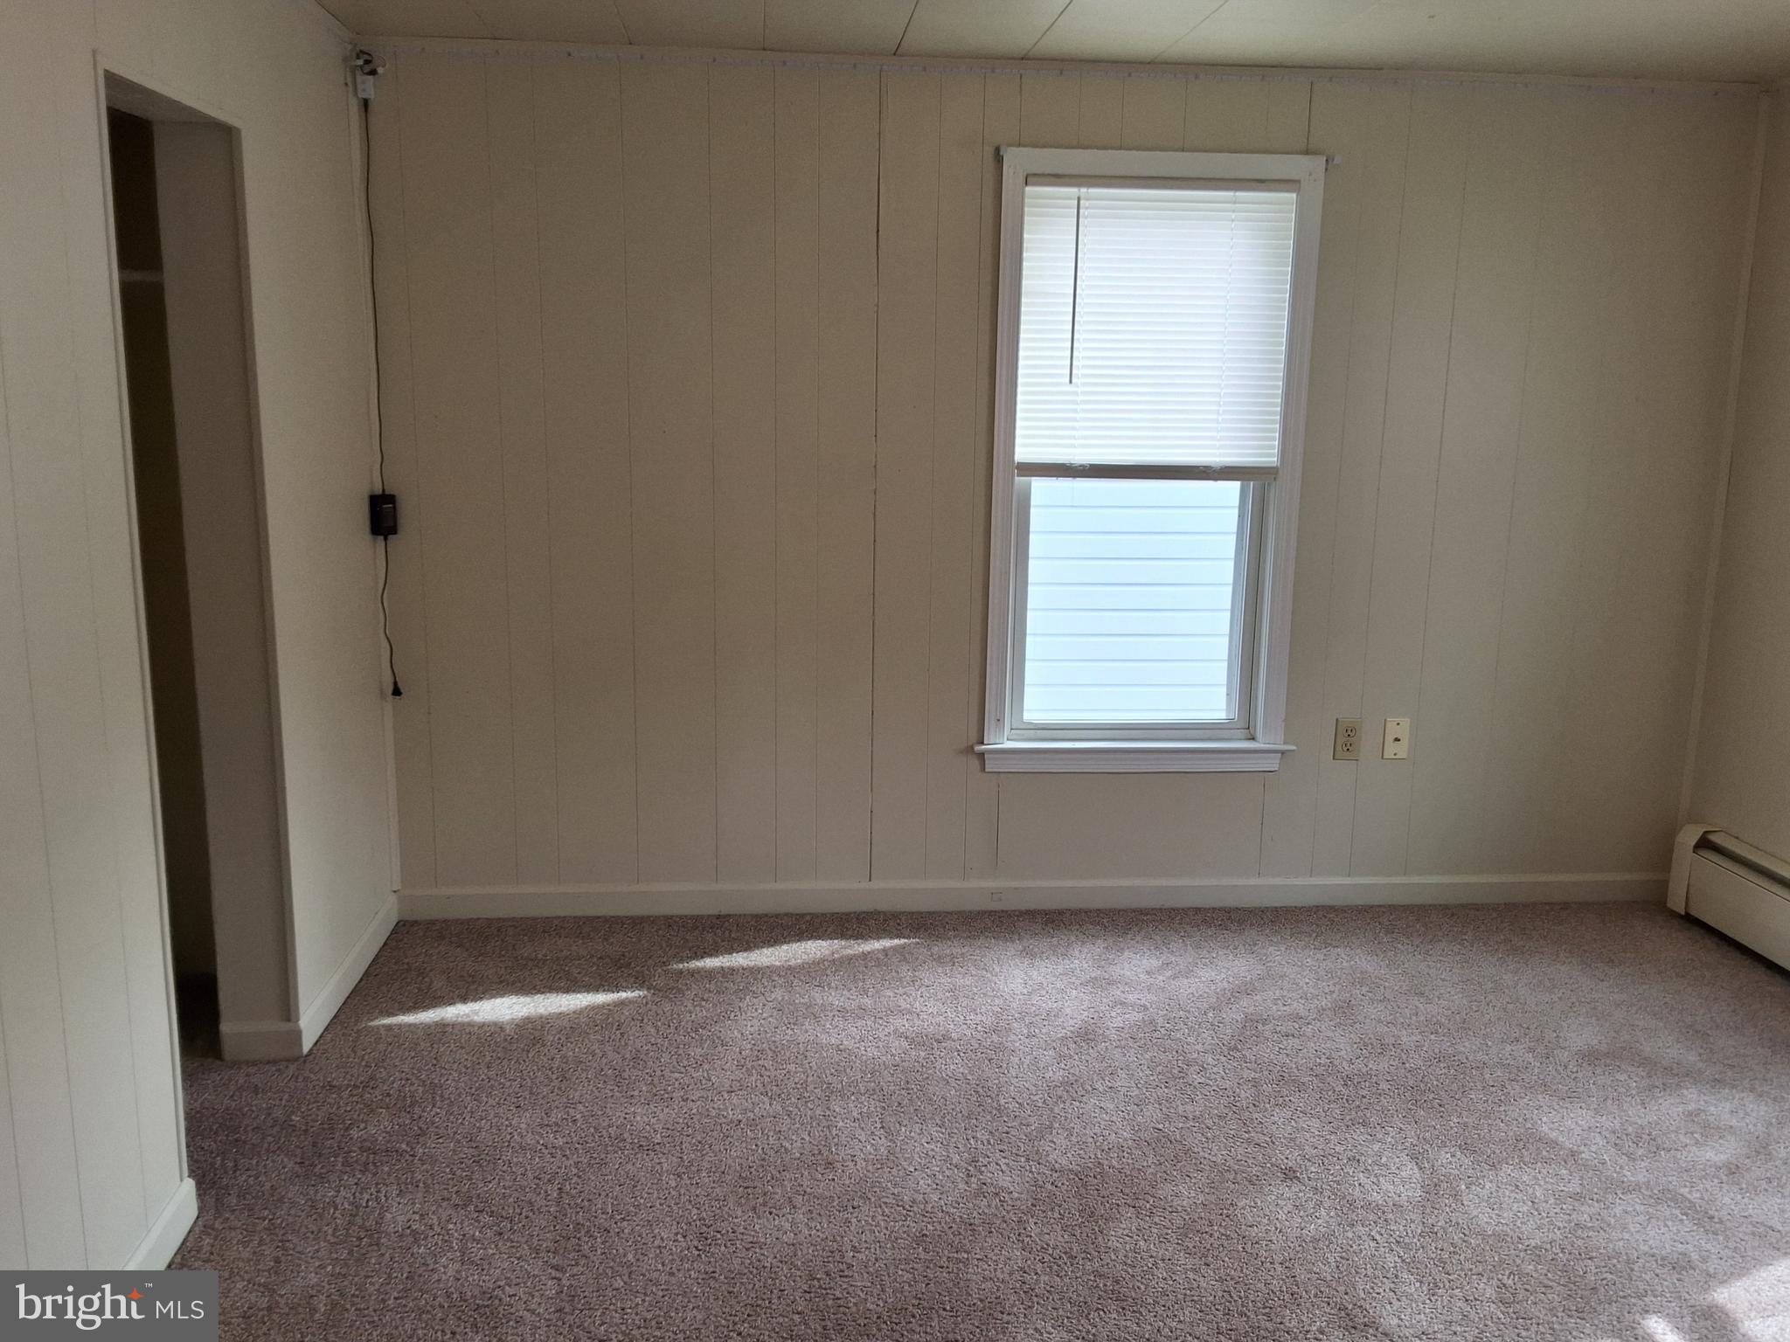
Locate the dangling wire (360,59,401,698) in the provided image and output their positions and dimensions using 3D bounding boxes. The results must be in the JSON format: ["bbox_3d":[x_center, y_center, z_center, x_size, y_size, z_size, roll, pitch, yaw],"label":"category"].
[{"bbox_3d":[-1.232,-0.672,3.482,0.070,1.504,0.055,0,11,-5],"label":"dangling wire"}]

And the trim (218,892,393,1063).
[{"bbox_3d":[-1.329,0.676,3.364,0.174,0.090,0.787,0,11,-5],"label":"trim"}]

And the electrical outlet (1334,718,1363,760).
[{"bbox_3d":[1.214,0.184,3.879,0.072,0.115,0.010,0,11,-5],"label":"electrical outlet"}]

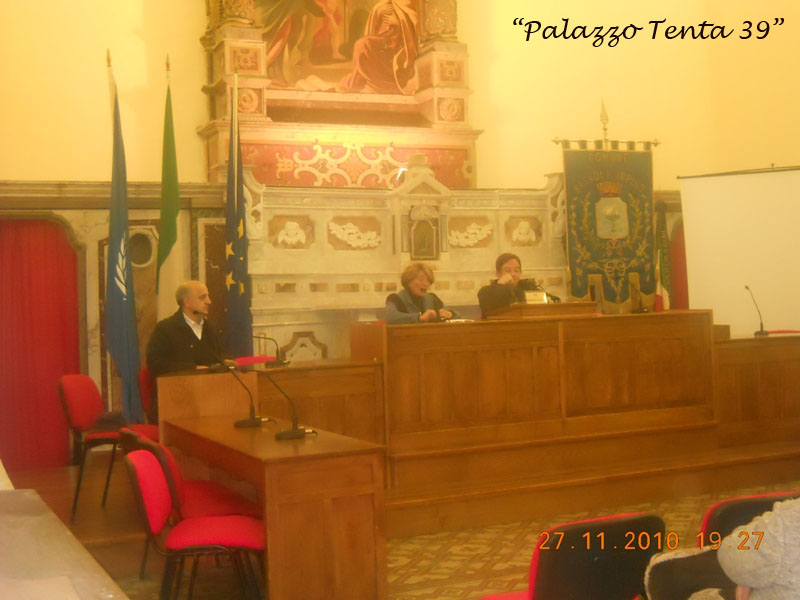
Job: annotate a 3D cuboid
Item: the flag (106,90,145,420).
[{"bbox_3d":[-1.838,-0.304,7.400,0.250,2.250,0.200,-2,0,-25],"label":"flag"}]

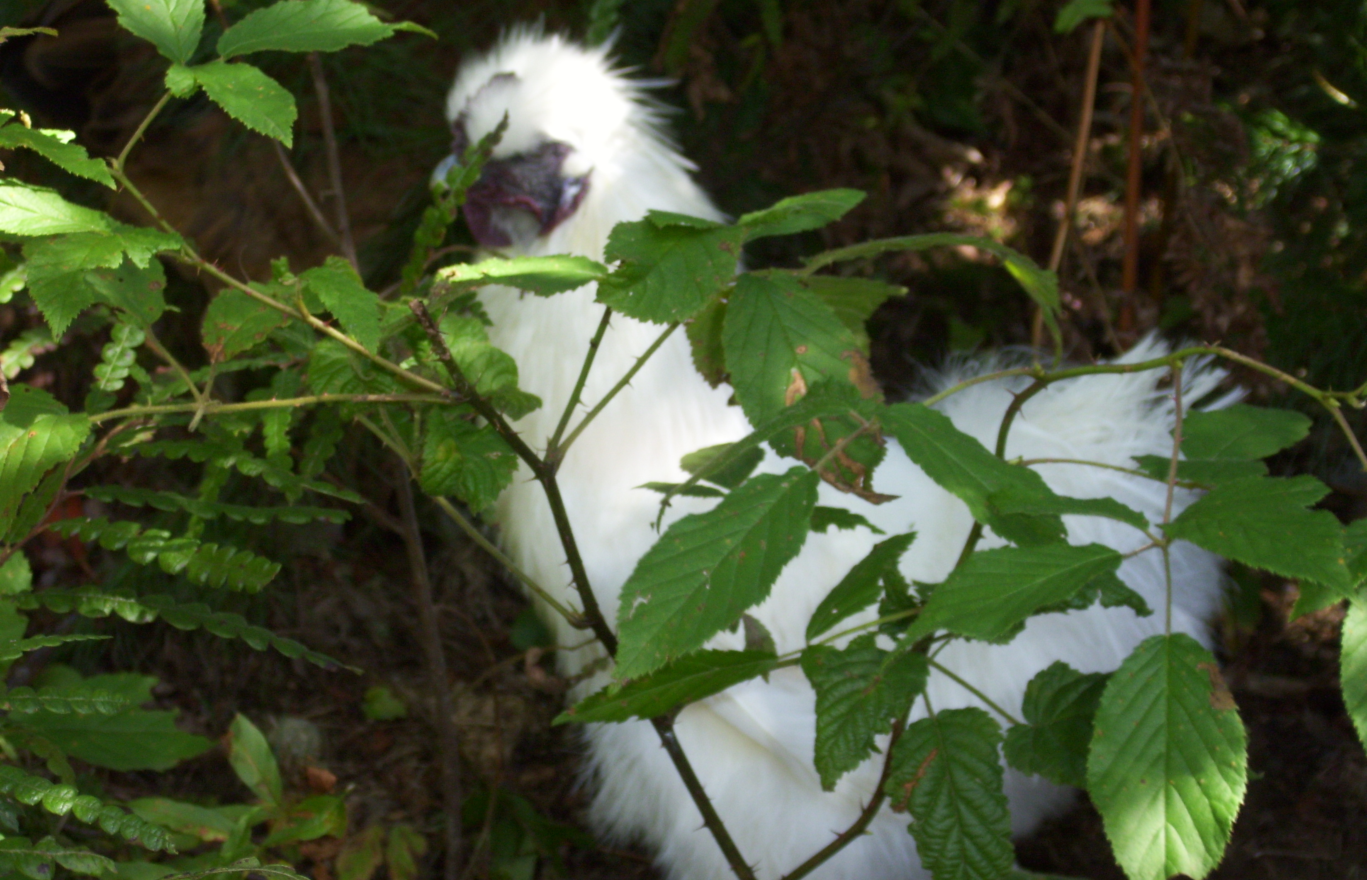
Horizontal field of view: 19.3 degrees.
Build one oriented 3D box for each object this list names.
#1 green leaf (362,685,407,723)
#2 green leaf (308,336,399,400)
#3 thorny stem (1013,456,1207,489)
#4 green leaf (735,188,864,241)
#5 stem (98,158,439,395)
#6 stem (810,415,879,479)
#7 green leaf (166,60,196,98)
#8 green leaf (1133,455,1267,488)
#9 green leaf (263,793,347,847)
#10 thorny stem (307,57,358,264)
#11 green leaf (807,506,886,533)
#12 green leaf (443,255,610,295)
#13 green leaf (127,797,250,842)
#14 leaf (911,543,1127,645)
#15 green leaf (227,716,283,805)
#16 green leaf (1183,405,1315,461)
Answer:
[{"bbox_3d":[-0.130,0.114,1.750,0.020,0.006,0.022,-1,37,-1],"label":"green leaf"},{"bbox_3d":[-0.118,-0.025,1.450,0.038,0.010,0.033,12,54,9],"label":"green leaf"},{"bbox_3d":[0.150,0.011,1.420,0.068,0.008,0.012,8,12,-17],"label":"thorny stem"},{"bbox_3d":[0.040,-0.079,1.400,0.047,0.009,0.030,-20,27,-7],"label":"green leaf"},{"bbox_3d":[-0.141,-0.054,1.400,0.147,0.011,0.012,35,10,-16],"label":"stem"},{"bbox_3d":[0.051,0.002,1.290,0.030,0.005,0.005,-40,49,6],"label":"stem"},{"bbox_3d":[-0.161,-0.116,1.290,0.011,0.006,0.012,8,51,18],"label":"green leaf"},{"bbox_3d":[0.168,0.010,1.310,0.047,0.011,0.026,6,18,12],"label":"green leaf"},{"bbox_3d":[-0.138,0.139,1.470,0.034,0.008,0.018,-31,49,-12],"label":"green leaf"},{"bbox_3d":[-0.135,-0.107,1.540,0.008,0.088,0.008,-11,18,4],"label":"thorny stem"},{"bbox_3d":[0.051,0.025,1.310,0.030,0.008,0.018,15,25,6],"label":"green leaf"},{"bbox_3d":[-0.053,-0.053,1.300,0.055,0.010,0.027,-5,18,-6],"label":"green leaf"},{"bbox_3d":[-0.196,0.151,1.600,0.046,0.008,0.020,15,36,2],"label":"green leaf"},{"bbox_3d":[0.107,0.049,1.280,0.074,0.013,0.034,-24,44,-11],"label":"leaf"},{"bbox_3d":[-0.168,0.126,1.580,0.016,0.040,0.008,-18,-10,-36],"label":"green leaf"},{"bbox_3d":[0.202,-0.002,1.450,0.047,0.010,0.028,1,41,-8],"label":"green leaf"}]

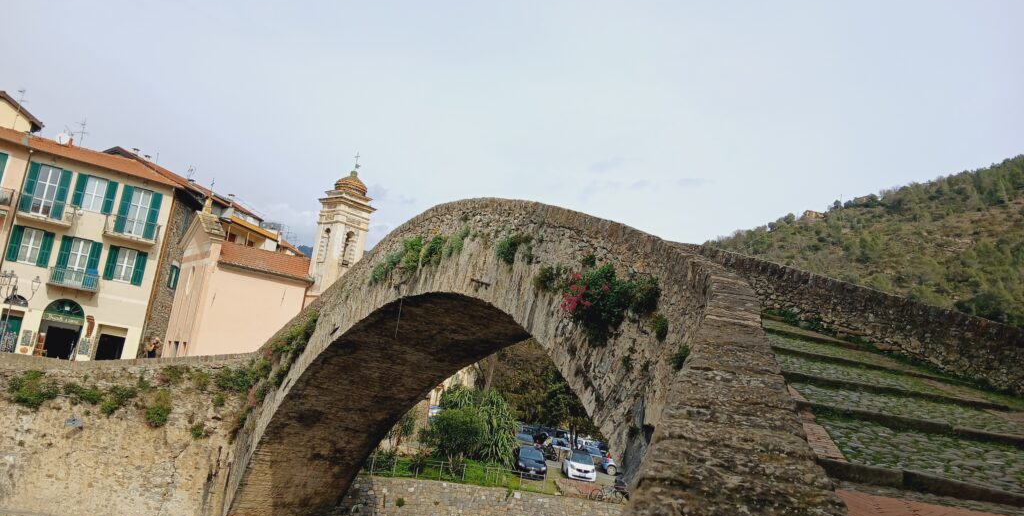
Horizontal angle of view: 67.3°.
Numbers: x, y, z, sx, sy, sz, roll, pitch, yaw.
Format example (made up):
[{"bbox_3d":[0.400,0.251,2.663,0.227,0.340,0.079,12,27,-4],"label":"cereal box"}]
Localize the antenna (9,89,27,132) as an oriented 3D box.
[{"bbox_3d":[-26.759,-7.998,41.703,0.620,2.311,0.500,15,-16,-34],"label":"antenna"}]

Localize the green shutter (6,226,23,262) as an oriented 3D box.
[{"bbox_3d":[-23.940,-0.690,37.060,0.460,1.760,0.060,15,-14,-34],"label":"green shutter"}]

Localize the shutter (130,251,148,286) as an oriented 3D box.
[{"bbox_3d":[-19.460,0.560,40.220,0.480,1.780,0.060,15,-14,-34],"label":"shutter"}]

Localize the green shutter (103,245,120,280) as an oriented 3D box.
[{"bbox_3d":[-20.843,0.273,40.075,0.460,1.783,0.050,15,-16,-34],"label":"green shutter"}]

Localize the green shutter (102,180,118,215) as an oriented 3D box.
[{"bbox_3d":[-20.710,-3.070,39.680,0.460,1.760,0.060,15,-14,-34],"label":"green shutter"}]

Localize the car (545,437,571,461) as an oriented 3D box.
[{"bbox_3d":[3.428,13.747,55.500,1.750,1.500,4.100,7,-13,-6],"label":"car"}]

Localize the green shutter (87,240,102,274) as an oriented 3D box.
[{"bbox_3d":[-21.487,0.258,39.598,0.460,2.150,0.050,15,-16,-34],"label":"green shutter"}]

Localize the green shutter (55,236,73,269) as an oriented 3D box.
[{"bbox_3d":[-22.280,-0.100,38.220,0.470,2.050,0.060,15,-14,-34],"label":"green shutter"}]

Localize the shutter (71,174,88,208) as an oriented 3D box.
[{"bbox_3d":[-22.238,-3.448,39.593,0.460,1.767,0.050,15,-16,-34],"label":"shutter"}]

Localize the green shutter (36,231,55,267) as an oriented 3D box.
[{"bbox_3d":[-22.890,-0.380,37.800,0.470,1.760,0.060,15,-14,-34],"label":"green shutter"}]

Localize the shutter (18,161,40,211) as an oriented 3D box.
[{"bbox_3d":[-23.996,-3.516,38.294,0.460,2.568,0.050,15,-16,-34],"label":"shutter"}]

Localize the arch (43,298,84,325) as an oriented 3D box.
[{"bbox_3d":[-22.190,2.620,38.020,1.880,1.170,0.250,15,-14,-34],"label":"arch"}]

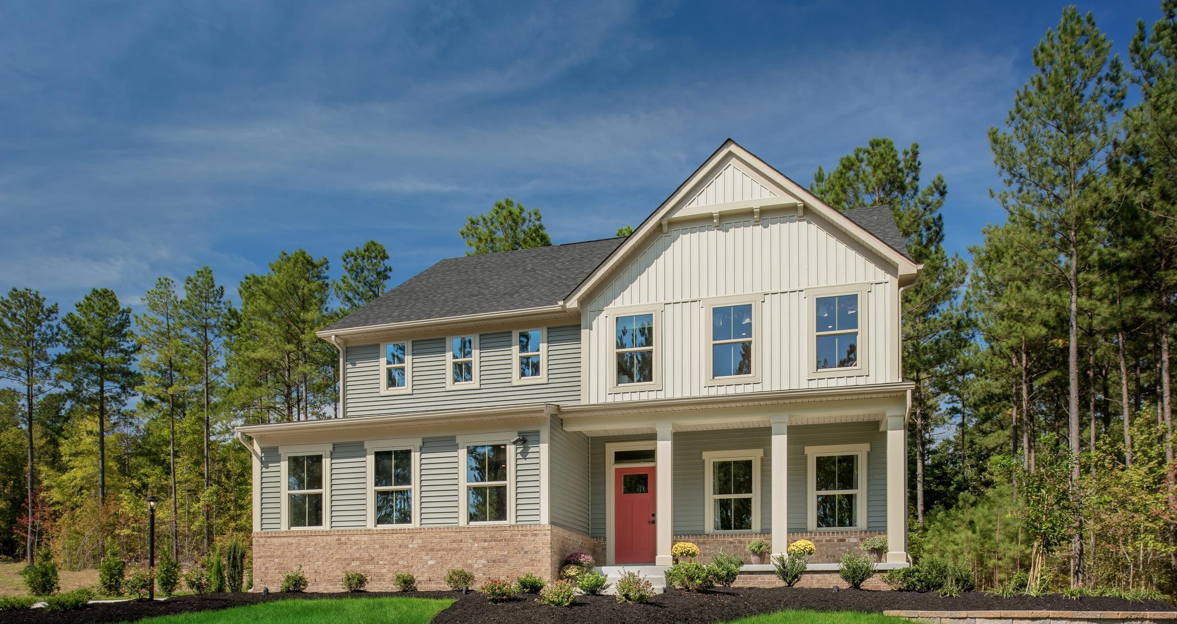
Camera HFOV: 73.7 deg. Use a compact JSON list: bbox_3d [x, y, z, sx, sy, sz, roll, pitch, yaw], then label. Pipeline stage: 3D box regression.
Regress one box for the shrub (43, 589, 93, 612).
[{"bbox_3d":[-9.494,5.250,14.300,0.887,0.422,0.800,0,-6,0],"label":"shrub"}]

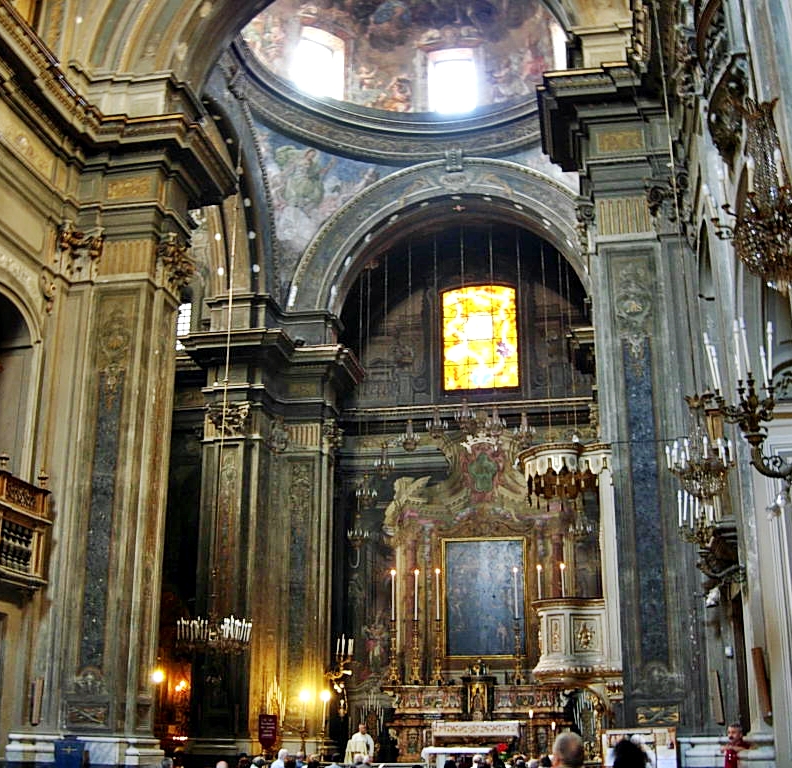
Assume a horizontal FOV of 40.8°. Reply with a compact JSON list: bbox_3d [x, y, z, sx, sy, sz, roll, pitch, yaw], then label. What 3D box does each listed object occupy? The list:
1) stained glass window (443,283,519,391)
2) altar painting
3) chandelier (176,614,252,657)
[{"bbox_3d":[2.825,-1.598,36.338,2.560,3.610,0.200,-3,-18,10],"label":"stained glass window"},{"bbox_3d":[2.718,6.602,33.003,2.380,3.550,0.150,-3,-18,10],"label":"altar painting"},{"bbox_3d":[-3.948,5.495,23.212,1.600,0.770,1.600,-3,-18,10],"label":"chandelier"}]

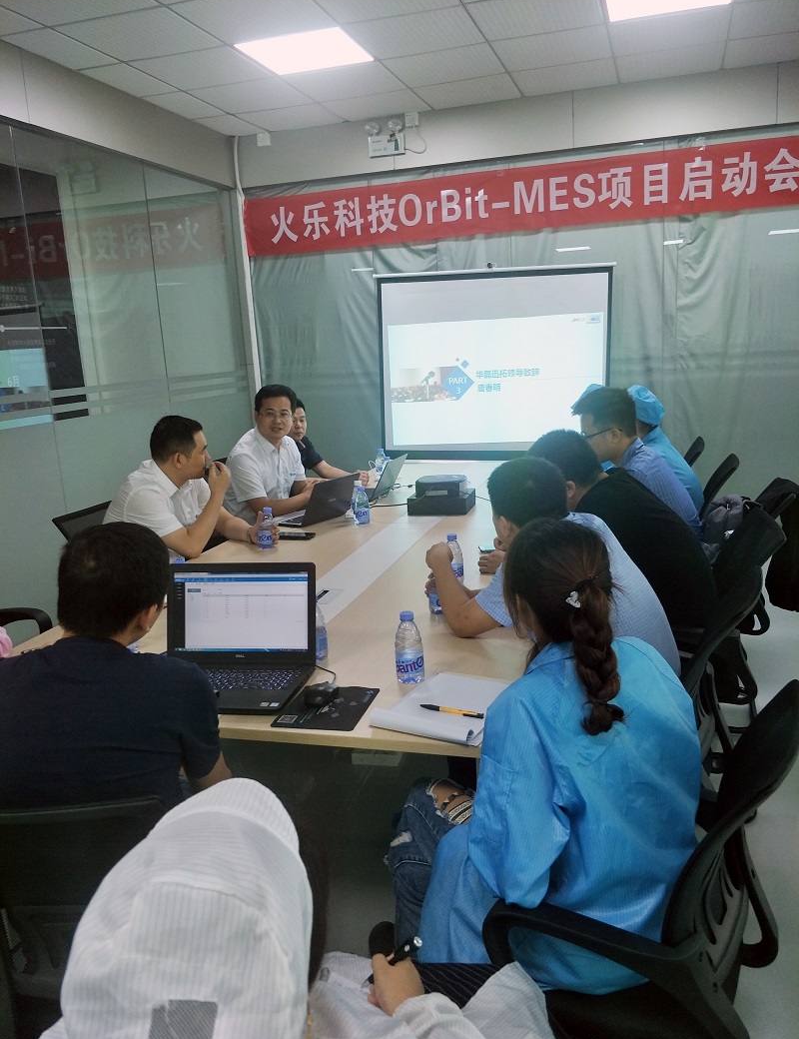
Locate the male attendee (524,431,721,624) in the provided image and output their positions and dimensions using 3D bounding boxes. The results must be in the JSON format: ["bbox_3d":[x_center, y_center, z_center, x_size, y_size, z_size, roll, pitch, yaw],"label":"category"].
[{"bbox_3d":[0.631,0.301,2.376,0.700,1.190,0.530,10,19,39],"label":"male attendee"}]

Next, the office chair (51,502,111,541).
[{"bbox_3d":[-0.935,0.374,3.064,0.600,0.920,0.600,2,15,18],"label":"office chair"}]

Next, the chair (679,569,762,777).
[{"bbox_3d":[0.658,0.563,2.071,0.600,0.920,0.600,2,15,18],"label":"chair"}]

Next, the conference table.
[{"bbox_3d":[0.032,0.417,3.075,1.328,0.750,3.043,2,15,18],"label":"conference table"}]

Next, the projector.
[{"bbox_3d":[0.189,-0.130,3.421,0.270,0.170,0.220,1,15,12],"label":"projector"}]

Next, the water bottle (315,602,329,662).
[{"bbox_3d":[-0.204,0.251,1.735,0.064,0.162,0.064,3,15,19],"label":"water bottle"}]

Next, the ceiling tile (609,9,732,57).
[{"bbox_3d":[1.420,-2.542,3.859,0.600,0.020,0.585,3,16,18],"label":"ceiling tile"}]

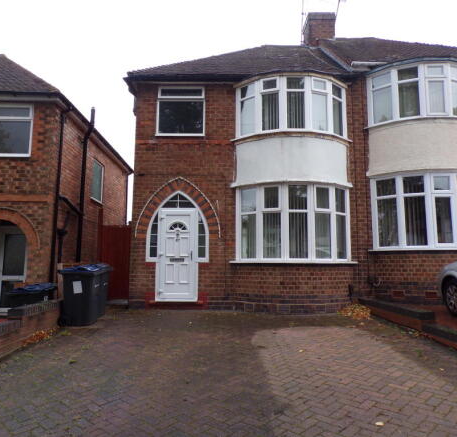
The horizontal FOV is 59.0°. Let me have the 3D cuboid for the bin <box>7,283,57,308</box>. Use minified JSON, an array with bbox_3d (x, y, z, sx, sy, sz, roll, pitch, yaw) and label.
[{"bbox_3d":[-3.800,1.850,7.760,0.730,1.070,0.580,0,-8,0],"label":"bin"}]

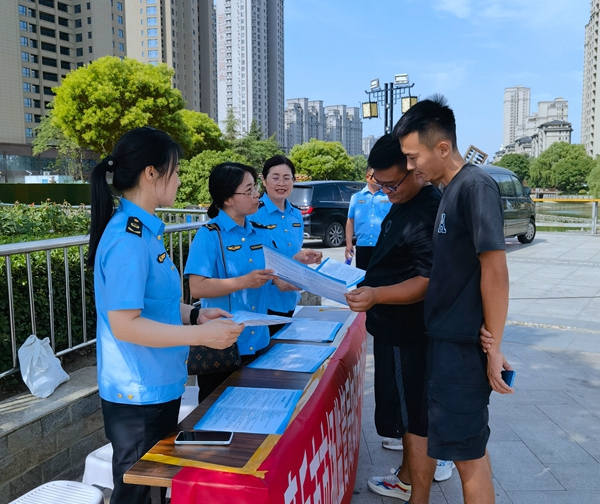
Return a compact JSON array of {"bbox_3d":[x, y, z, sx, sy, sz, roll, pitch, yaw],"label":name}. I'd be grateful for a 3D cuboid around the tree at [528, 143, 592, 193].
[{"bbox_3d":[35.485,-11.374,85.000,8.500,7.100,8.000,0,7,0],"label":"tree"}]

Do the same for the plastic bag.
[{"bbox_3d":[-1.373,0.606,3.391,0.180,0.330,0.270,2,7,18],"label":"plastic bag"}]

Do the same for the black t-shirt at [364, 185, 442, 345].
[{"bbox_3d":[0.477,0.048,2.600,0.340,0.650,0.480,-2,7,-14],"label":"black t-shirt"}]

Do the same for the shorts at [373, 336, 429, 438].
[{"bbox_3d":[0.452,0.488,2.744,0.280,0.550,0.420,0,7,3],"label":"shorts"}]

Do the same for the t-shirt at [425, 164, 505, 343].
[{"bbox_3d":[0.578,-0.009,2.254,0.280,0.640,0.470,0,7,3],"label":"t-shirt"}]

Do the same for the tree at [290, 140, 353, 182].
[{"bbox_3d":[1.447,-5.486,42.000,4.500,4.100,4.500,0,7,0],"label":"tree"}]

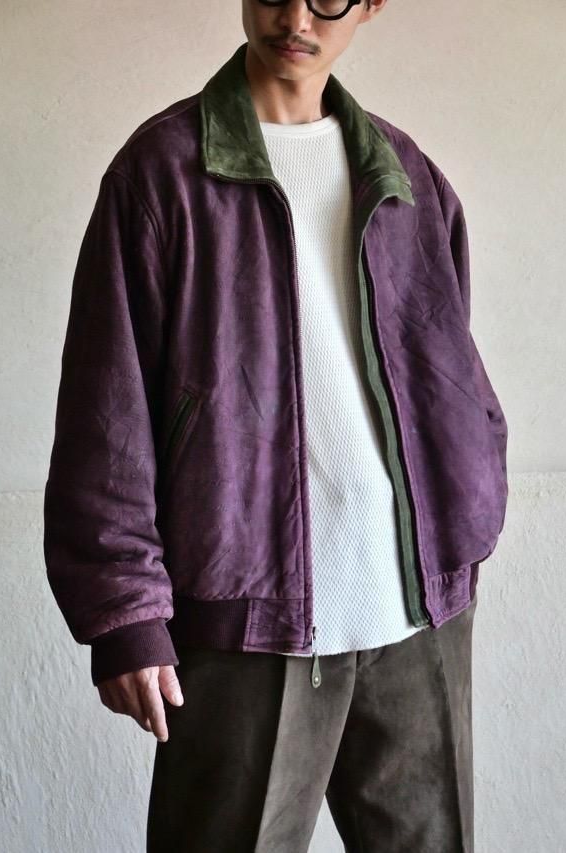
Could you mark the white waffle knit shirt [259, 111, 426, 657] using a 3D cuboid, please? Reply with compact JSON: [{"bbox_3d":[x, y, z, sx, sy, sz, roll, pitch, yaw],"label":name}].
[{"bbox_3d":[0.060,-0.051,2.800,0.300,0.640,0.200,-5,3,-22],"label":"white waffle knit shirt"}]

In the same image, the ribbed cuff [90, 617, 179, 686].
[{"bbox_3d":[-0.171,0.259,2.720,0.096,0.058,0.080,-11,-15,-11],"label":"ribbed cuff"}]

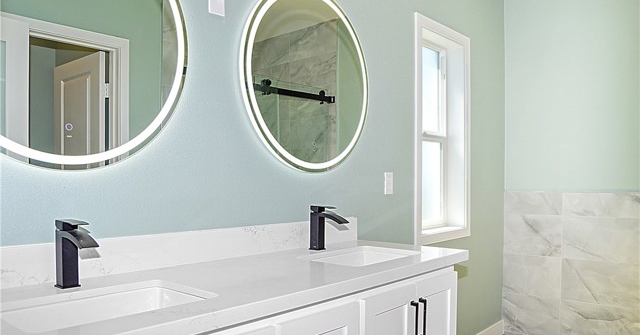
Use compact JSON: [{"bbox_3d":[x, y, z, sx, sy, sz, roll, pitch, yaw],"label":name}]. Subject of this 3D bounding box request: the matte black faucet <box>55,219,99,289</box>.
[{"bbox_3d":[-0.616,0.221,1.213,0.163,0.173,0.047,-1,-2,42],"label":"matte black faucet"}]

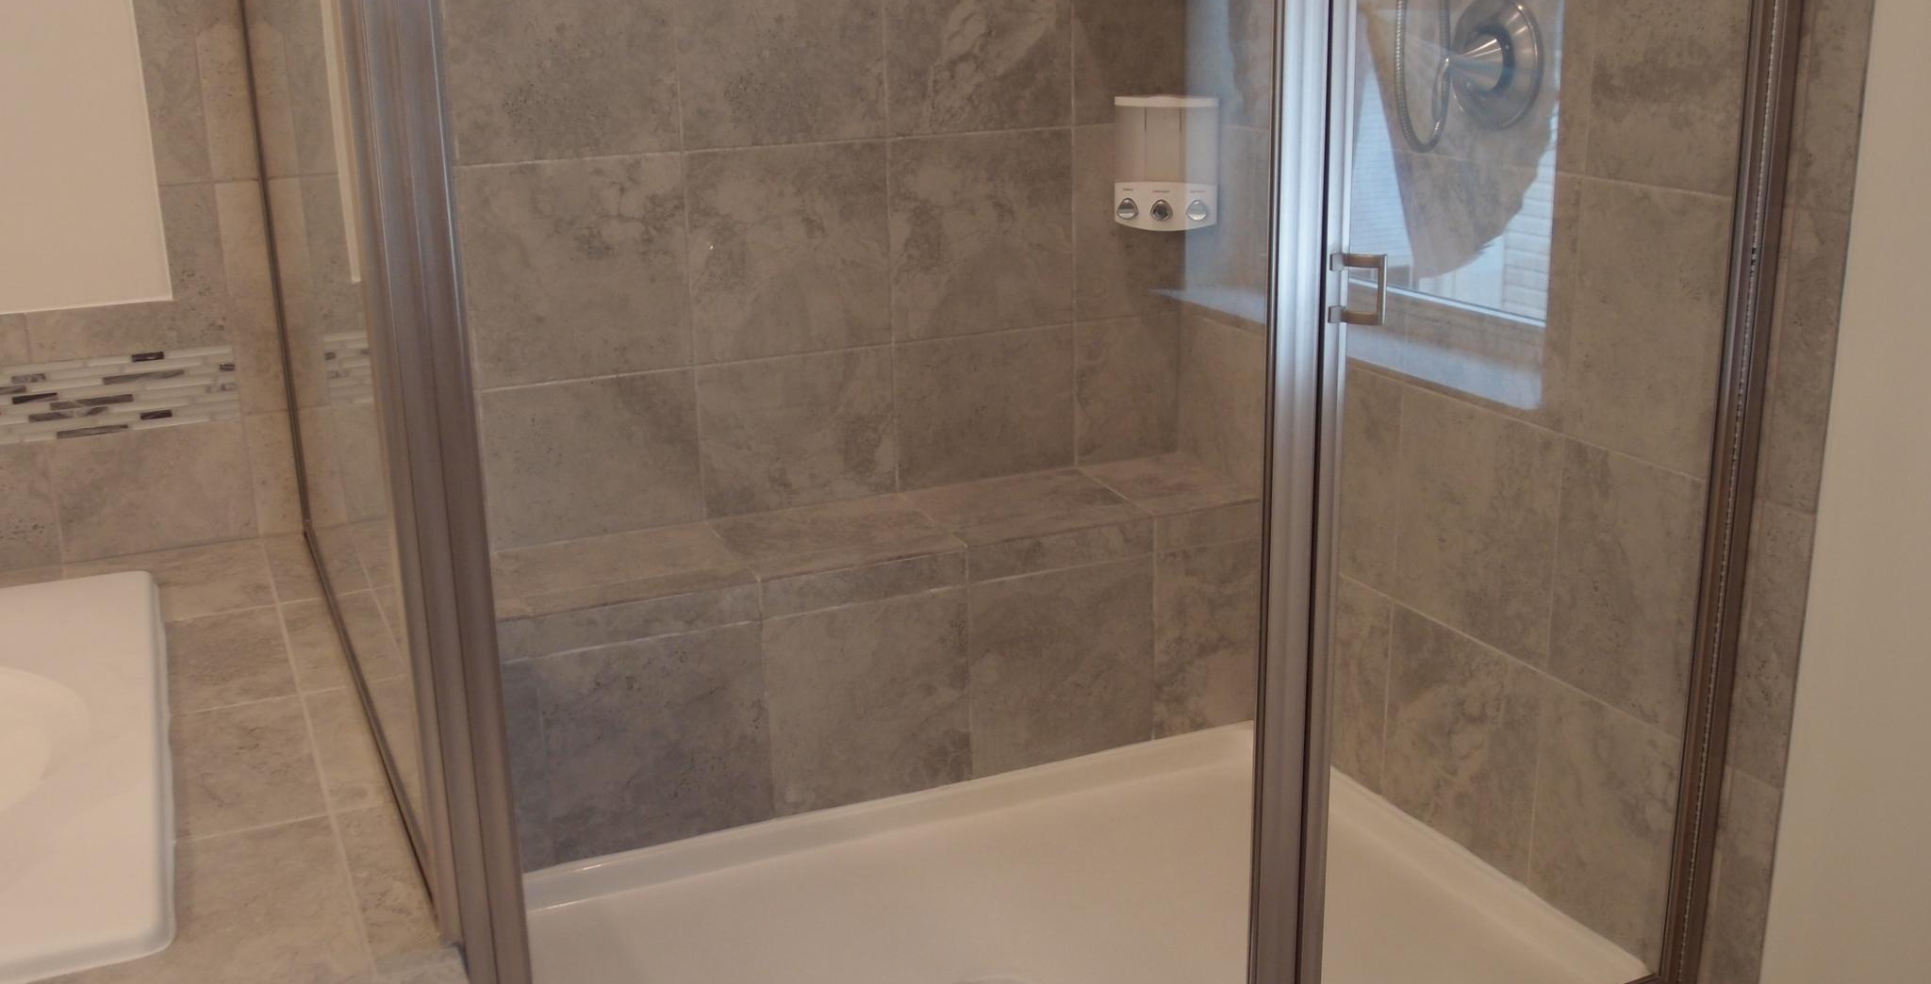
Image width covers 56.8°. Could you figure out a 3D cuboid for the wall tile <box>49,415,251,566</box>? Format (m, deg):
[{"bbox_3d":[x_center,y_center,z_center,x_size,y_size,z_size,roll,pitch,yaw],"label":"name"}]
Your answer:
[{"bbox_3d":[-1.097,-0.005,2.418,0.234,0.164,0.012,-8,18,-23],"label":"wall tile"}]

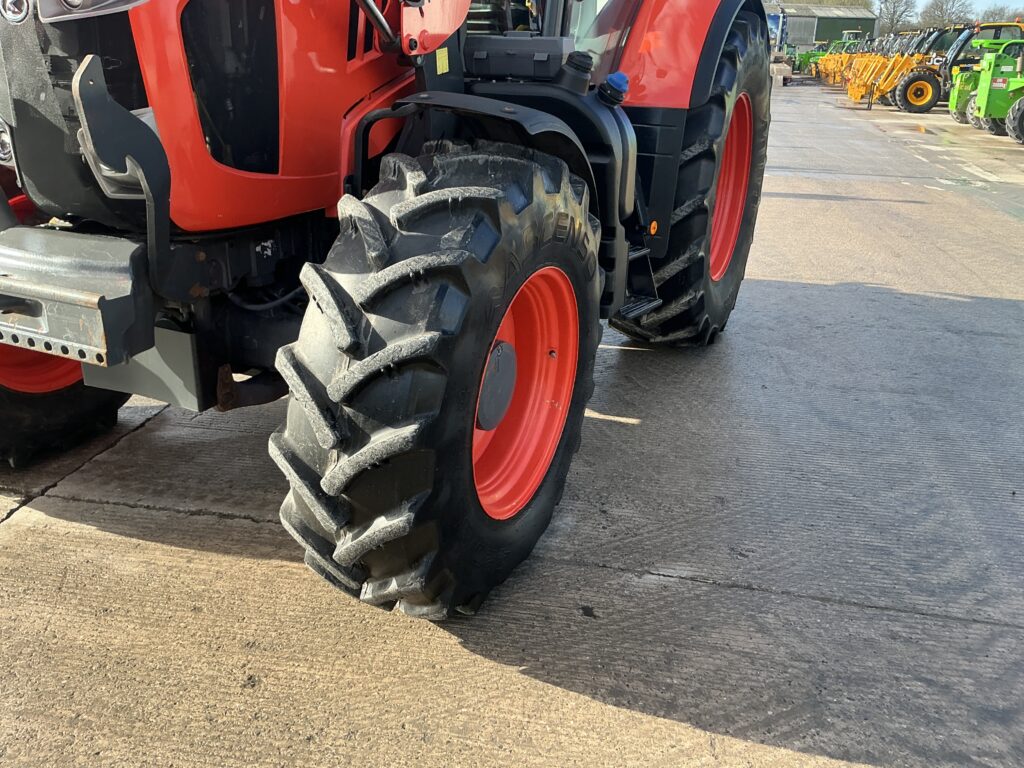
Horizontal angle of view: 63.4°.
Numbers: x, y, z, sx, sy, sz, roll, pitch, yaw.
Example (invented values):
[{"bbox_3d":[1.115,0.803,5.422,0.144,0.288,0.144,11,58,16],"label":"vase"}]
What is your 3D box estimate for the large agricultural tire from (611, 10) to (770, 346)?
[{"bbox_3d":[1.008,-1.140,4.684,0.610,1.770,1.790,11,25,22],"label":"large agricultural tire"}]

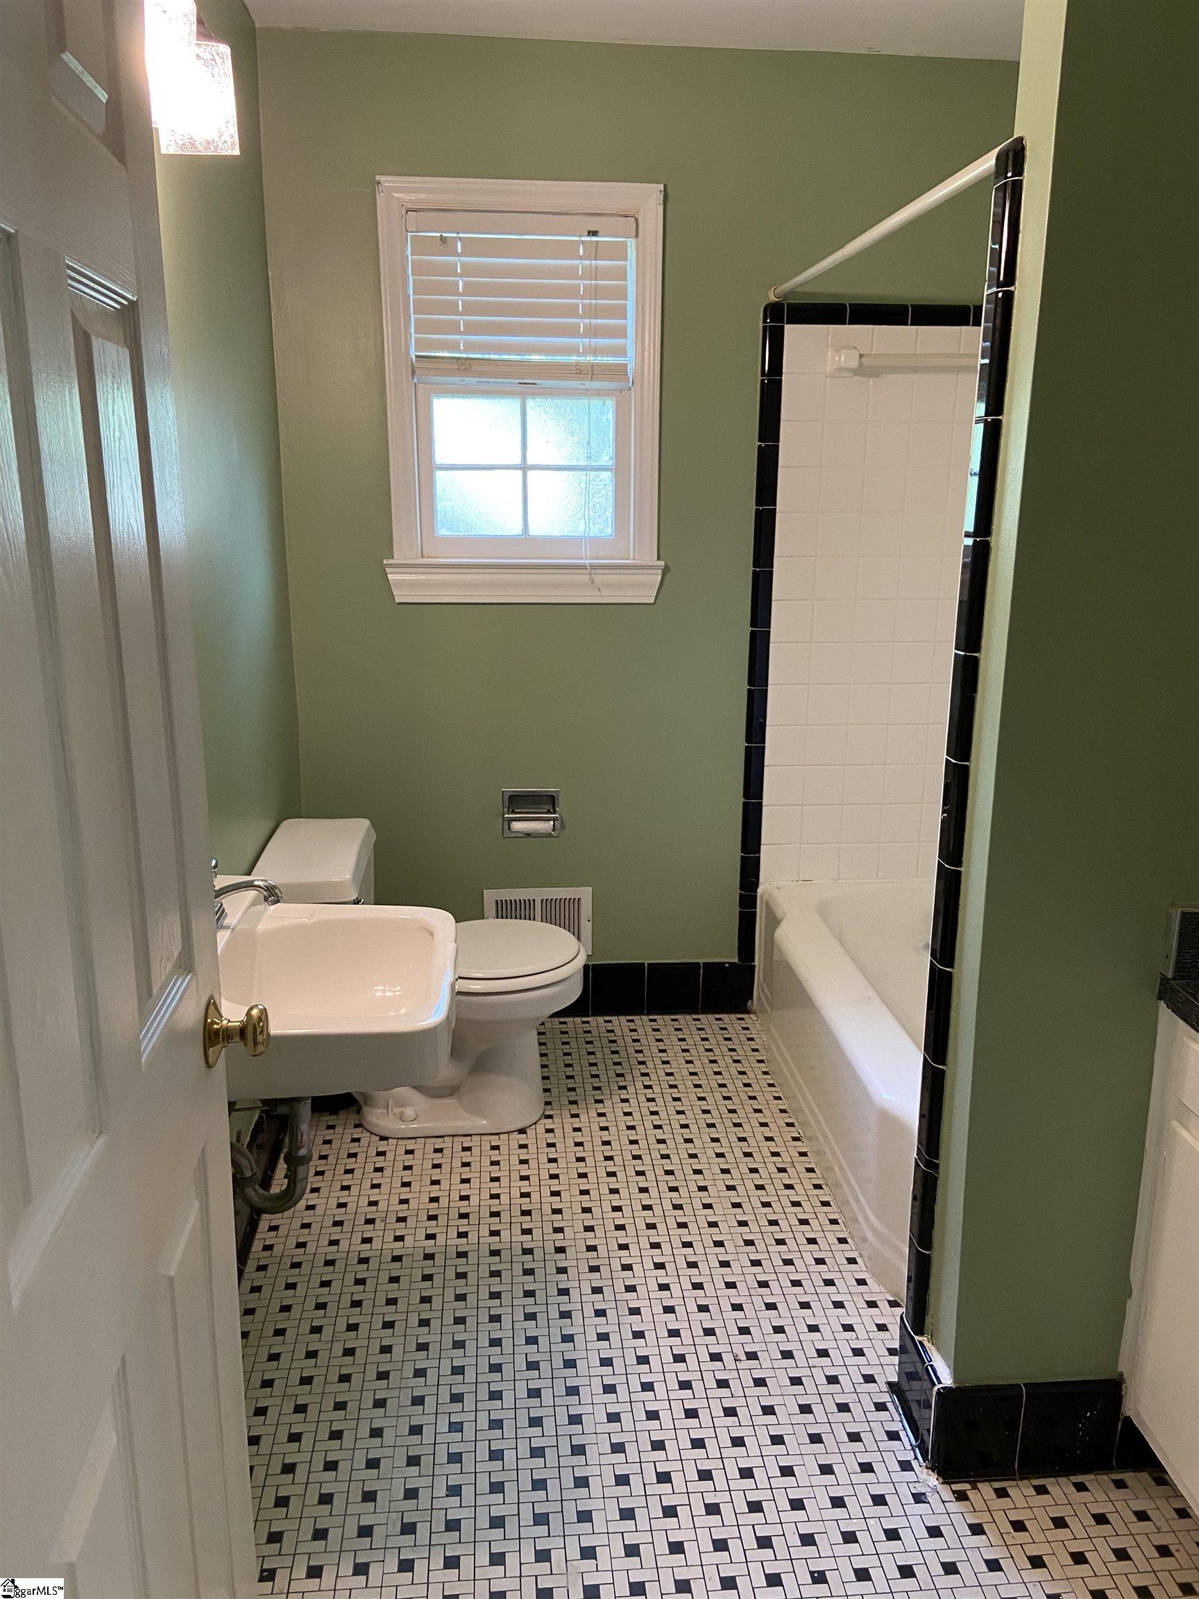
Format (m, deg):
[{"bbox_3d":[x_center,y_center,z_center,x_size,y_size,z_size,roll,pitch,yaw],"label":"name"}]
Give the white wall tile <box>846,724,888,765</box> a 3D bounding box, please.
[{"bbox_3d":[0.713,-0.145,3.199,0.108,0.108,0.010,-1,15,-4],"label":"white wall tile"}]

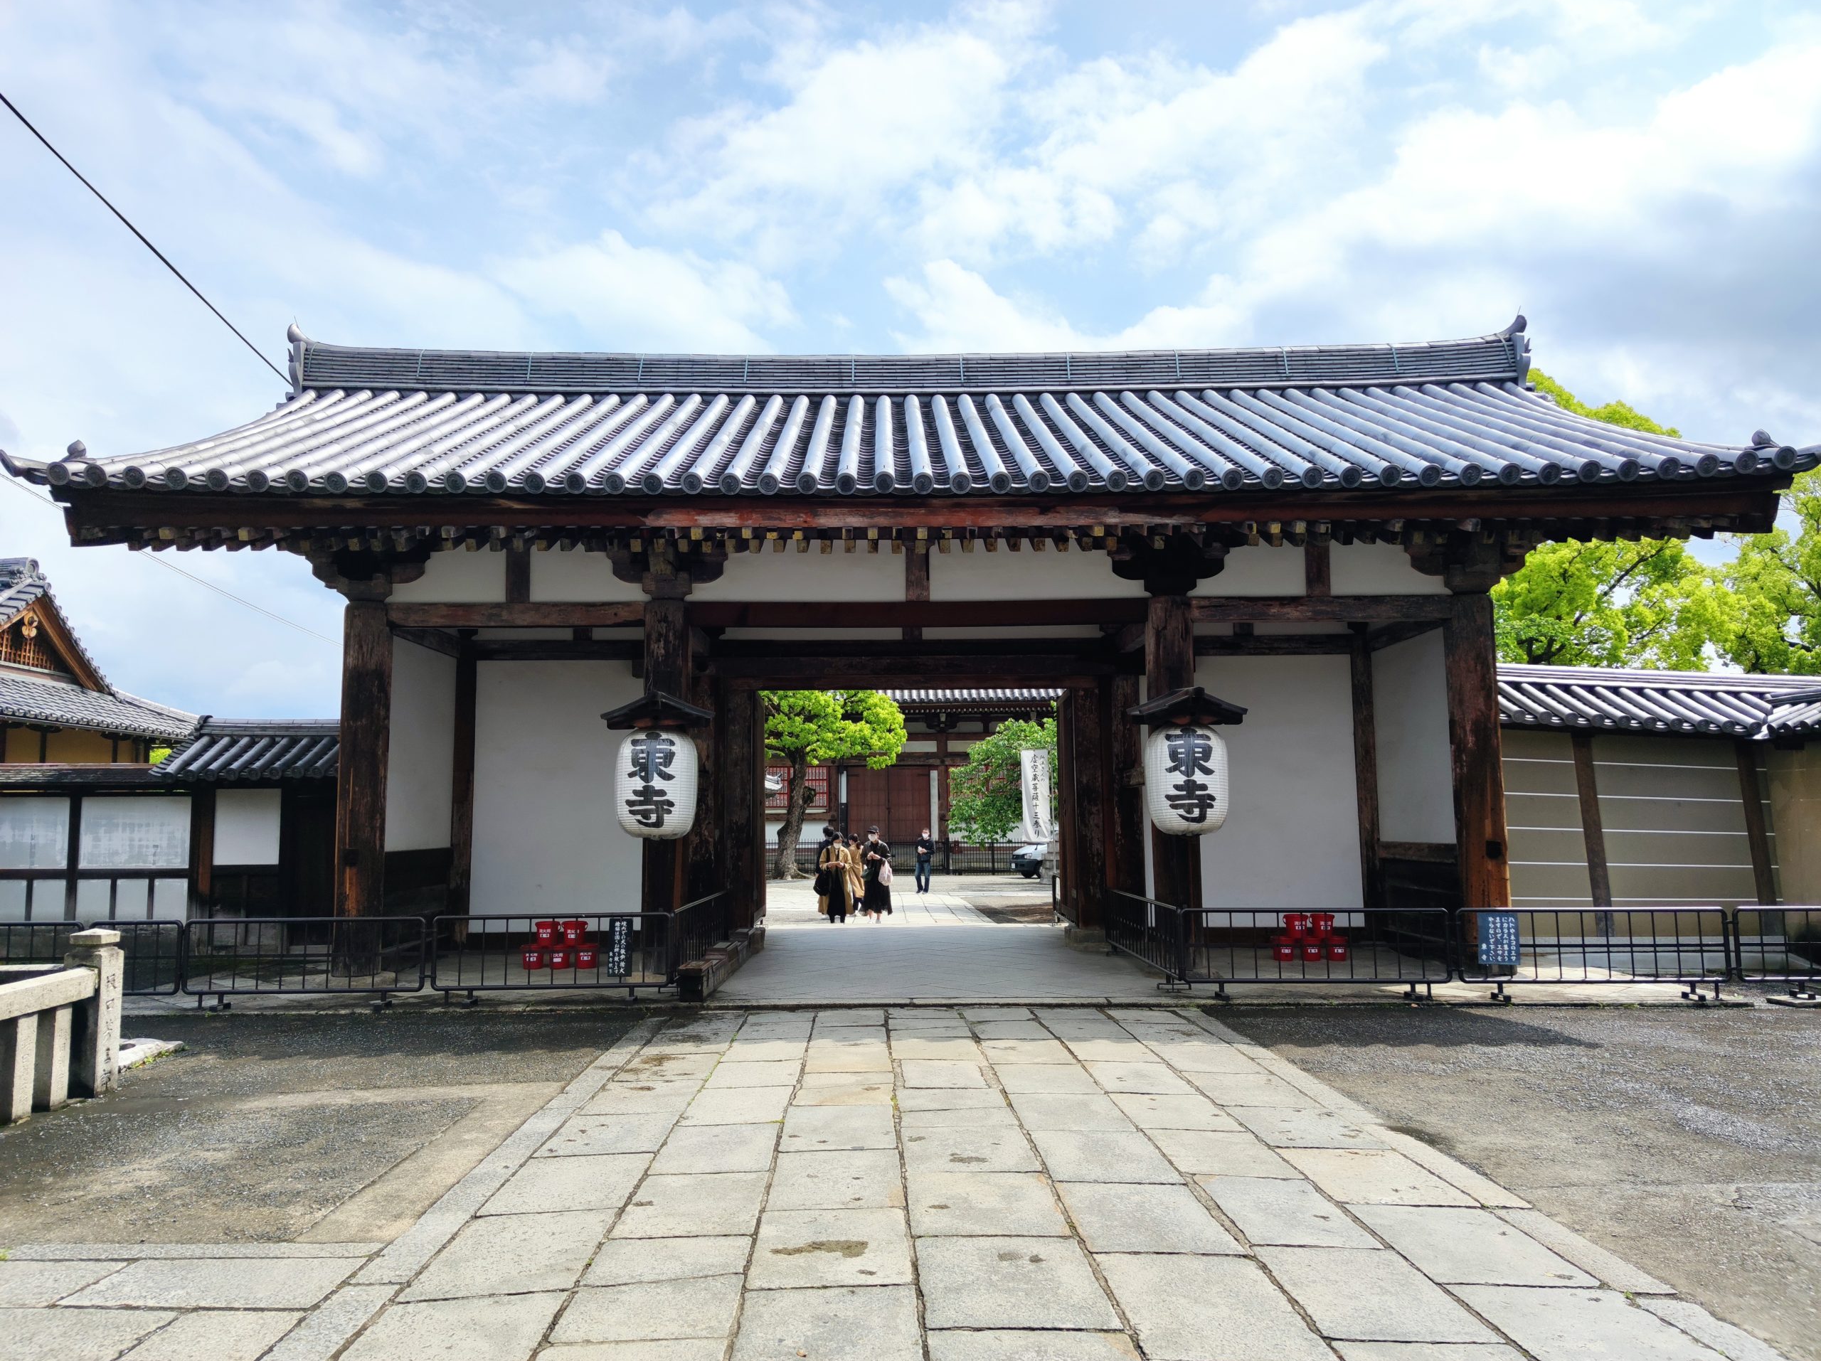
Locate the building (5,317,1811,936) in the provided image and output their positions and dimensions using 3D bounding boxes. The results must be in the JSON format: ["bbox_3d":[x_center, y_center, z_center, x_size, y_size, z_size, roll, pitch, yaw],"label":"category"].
[{"bbox_3d":[-0.035,-0.683,15.574,15.600,7.900,9.300,0,-6,-1],"label":"building"}]

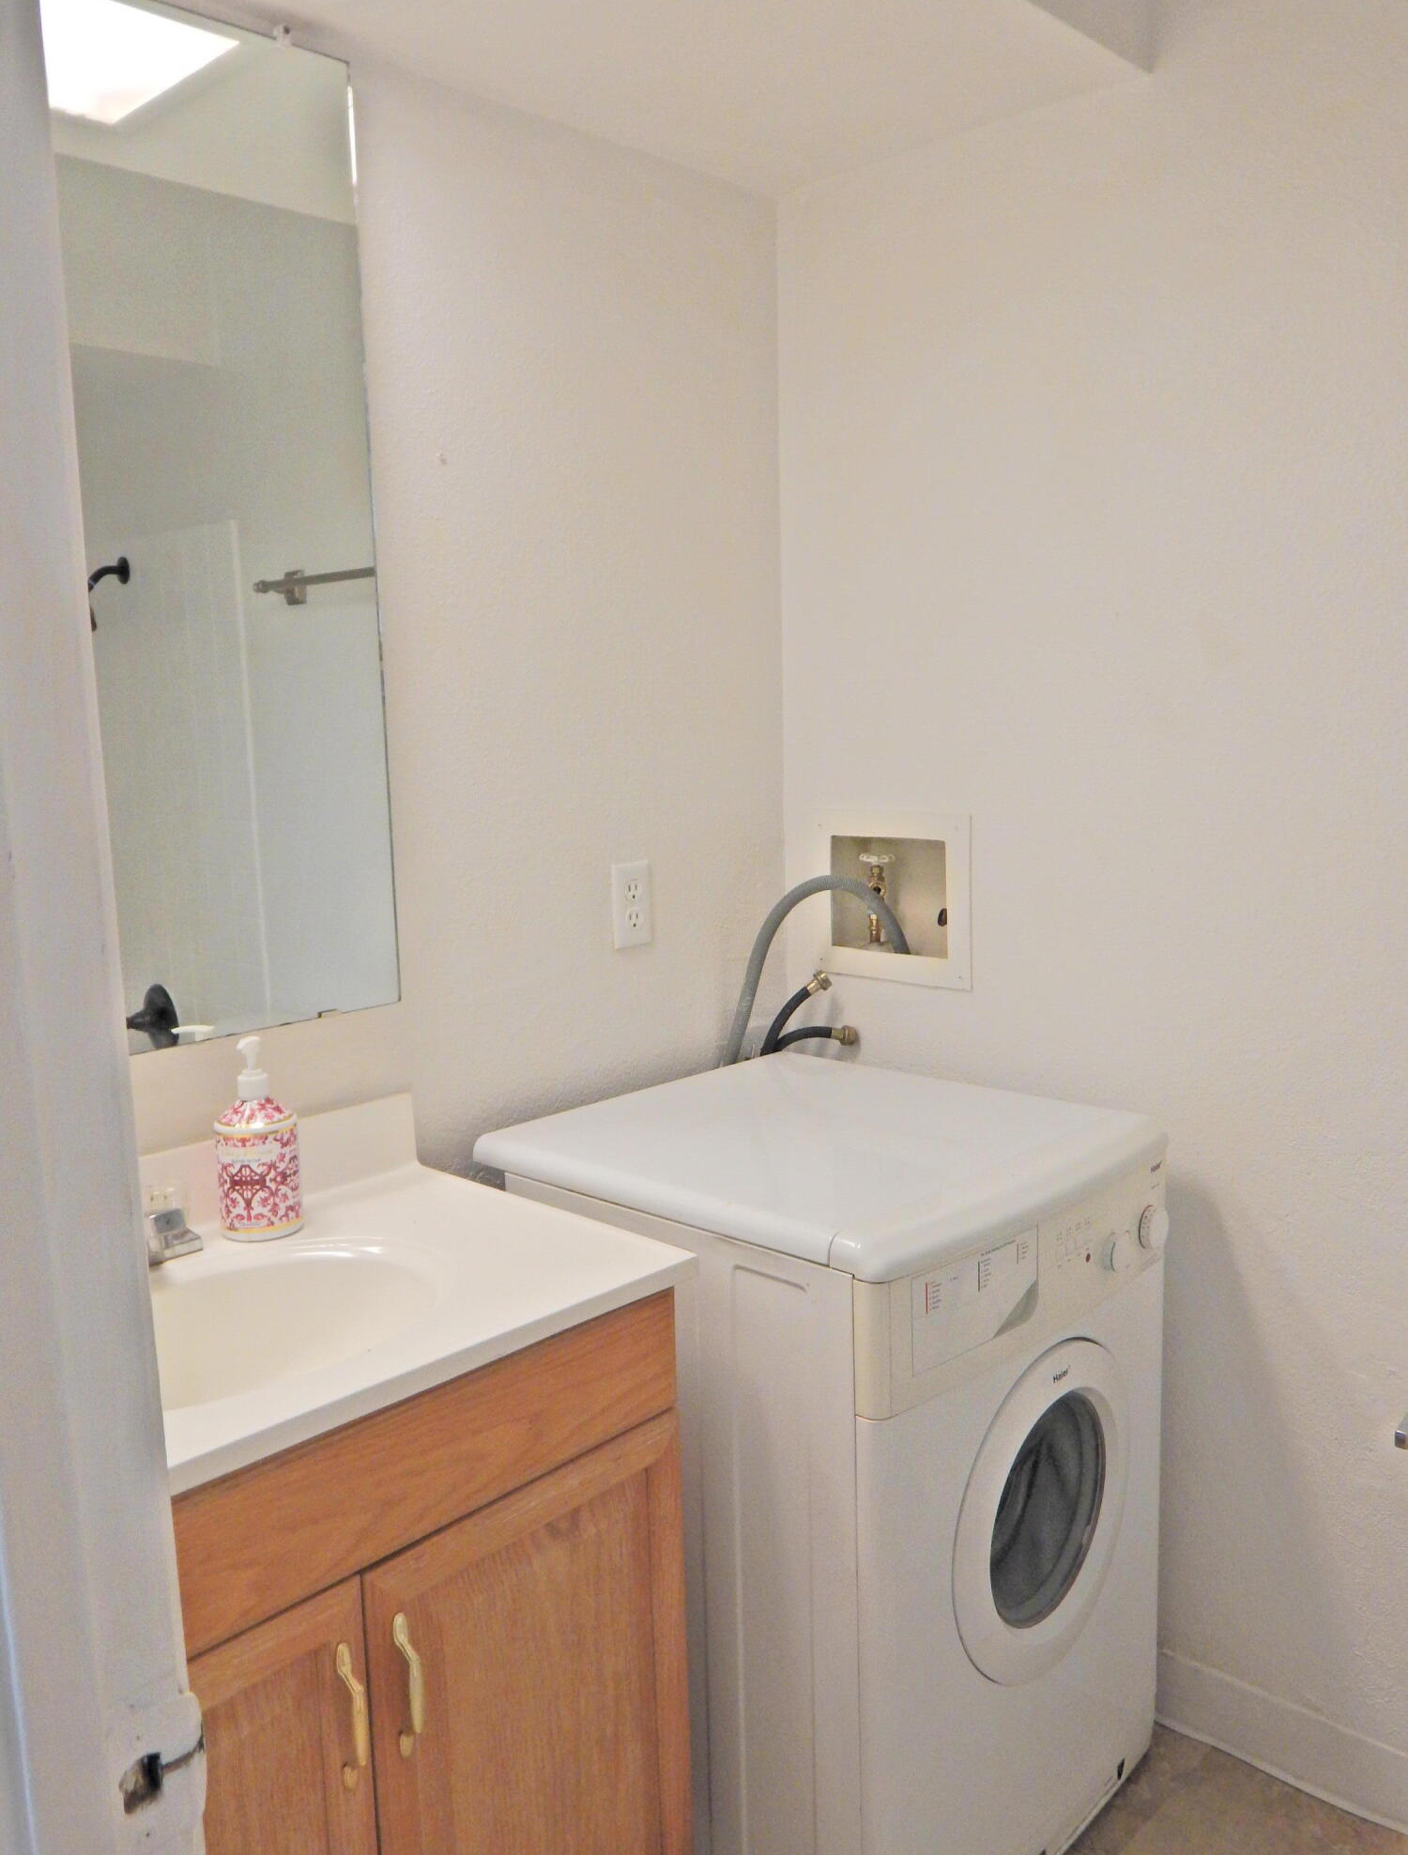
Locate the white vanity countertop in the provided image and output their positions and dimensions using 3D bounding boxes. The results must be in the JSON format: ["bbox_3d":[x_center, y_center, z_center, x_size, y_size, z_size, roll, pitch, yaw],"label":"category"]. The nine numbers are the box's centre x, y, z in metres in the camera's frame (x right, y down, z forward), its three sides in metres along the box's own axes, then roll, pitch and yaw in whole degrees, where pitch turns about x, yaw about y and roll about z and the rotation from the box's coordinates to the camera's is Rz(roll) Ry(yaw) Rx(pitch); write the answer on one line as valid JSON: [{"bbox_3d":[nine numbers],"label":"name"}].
[{"bbox_3d":[-0.444,0.317,1.367,0.466,0.112,0.787,6,11,43],"label":"white vanity countertop"}]

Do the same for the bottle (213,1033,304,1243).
[{"bbox_3d":[-0.465,0.214,1.585,0.085,0.206,0.085,1,9,18],"label":"bottle"}]

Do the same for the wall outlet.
[{"bbox_3d":[-0.093,-0.029,2.039,0.008,0.115,0.071,6,11,43],"label":"wall outlet"}]

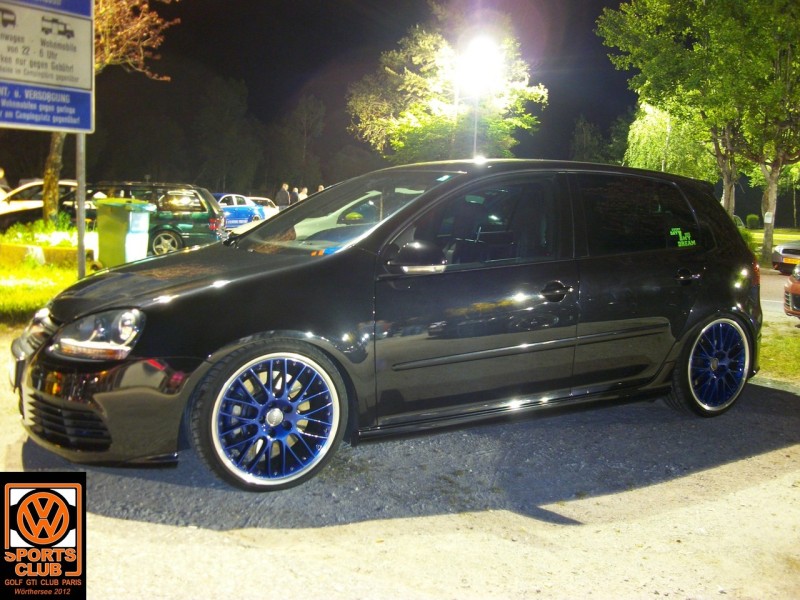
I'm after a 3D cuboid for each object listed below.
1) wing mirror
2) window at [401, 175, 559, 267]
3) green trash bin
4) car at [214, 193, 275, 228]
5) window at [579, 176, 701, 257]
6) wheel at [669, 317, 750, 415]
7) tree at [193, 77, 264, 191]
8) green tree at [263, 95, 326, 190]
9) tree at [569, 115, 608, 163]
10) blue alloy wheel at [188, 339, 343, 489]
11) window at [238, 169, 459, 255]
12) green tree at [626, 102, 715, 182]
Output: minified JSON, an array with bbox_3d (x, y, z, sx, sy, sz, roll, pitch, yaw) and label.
[{"bbox_3d":[0.060,-0.174,3.181,0.140,0.135,0.230,-2,8,-31],"label":"wing mirror"},{"bbox_3d":[0.365,-0.383,3.543,0.970,0.460,0.060,-5,-10,-31],"label":"window"},{"bbox_3d":[-4.095,-0.975,11.700,0.730,1.070,0.580,4,7,20],"label":"green trash bin"},{"bbox_3d":[-6.052,-2.807,25.500,1.780,1.430,4.400,4,7,21],"label":"car"},{"bbox_3d":[1.197,-0.438,4.039,0.900,0.430,0.060,-5,-10,-31],"label":"window"},{"bbox_3d":[1.697,0.345,4.386,0.630,0.630,0.220,-2,8,-31],"label":"wheel"},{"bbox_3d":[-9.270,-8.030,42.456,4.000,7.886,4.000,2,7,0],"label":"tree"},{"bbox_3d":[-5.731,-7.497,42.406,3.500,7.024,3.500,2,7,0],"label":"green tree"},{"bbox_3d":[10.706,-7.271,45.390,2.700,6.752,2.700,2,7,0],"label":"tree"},{"bbox_3d":[-0.513,0.441,3.062,0.630,0.630,0.220,-2,8,-31],"label":"blue alloy wheel"},{"bbox_3d":[-0.307,-0.476,3.966,0.830,0.130,1.380,-35,23,-23],"label":"window"},{"bbox_3d":[10.178,-4.893,30.317,3.700,5.486,3.700,2,7,0],"label":"green tree"}]

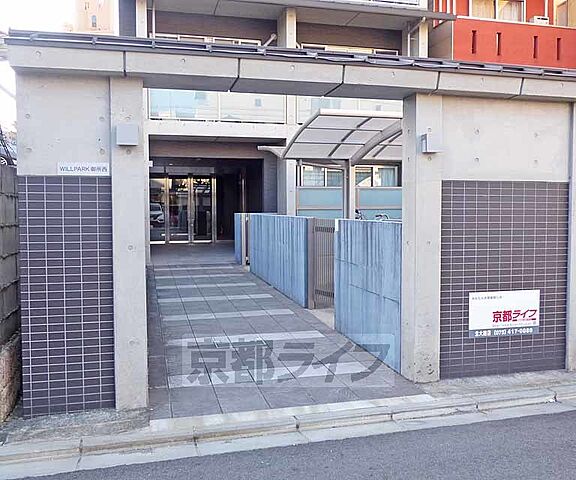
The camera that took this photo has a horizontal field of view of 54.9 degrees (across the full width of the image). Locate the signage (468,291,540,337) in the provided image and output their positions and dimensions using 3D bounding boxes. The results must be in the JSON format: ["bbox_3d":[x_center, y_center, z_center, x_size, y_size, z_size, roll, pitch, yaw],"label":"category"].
[{"bbox_3d":[1.624,0.552,4.142,0.601,0.335,0.020,-1,3,-14],"label":"signage"}]

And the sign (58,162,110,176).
[{"bbox_3d":[-1.245,-0.432,3.393,0.300,0.077,0.015,-1,3,-14],"label":"sign"}]

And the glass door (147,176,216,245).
[{"bbox_3d":[-3.224,-0.932,16.710,2.100,2.100,0.100,-1,3,-14],"label":"glass door"}]

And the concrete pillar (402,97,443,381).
[{"bbox_3d":[0.987,-0.001,4.064,0.202,2.062,0.200,-1,3,-14],"label":"concrete pillar"}]

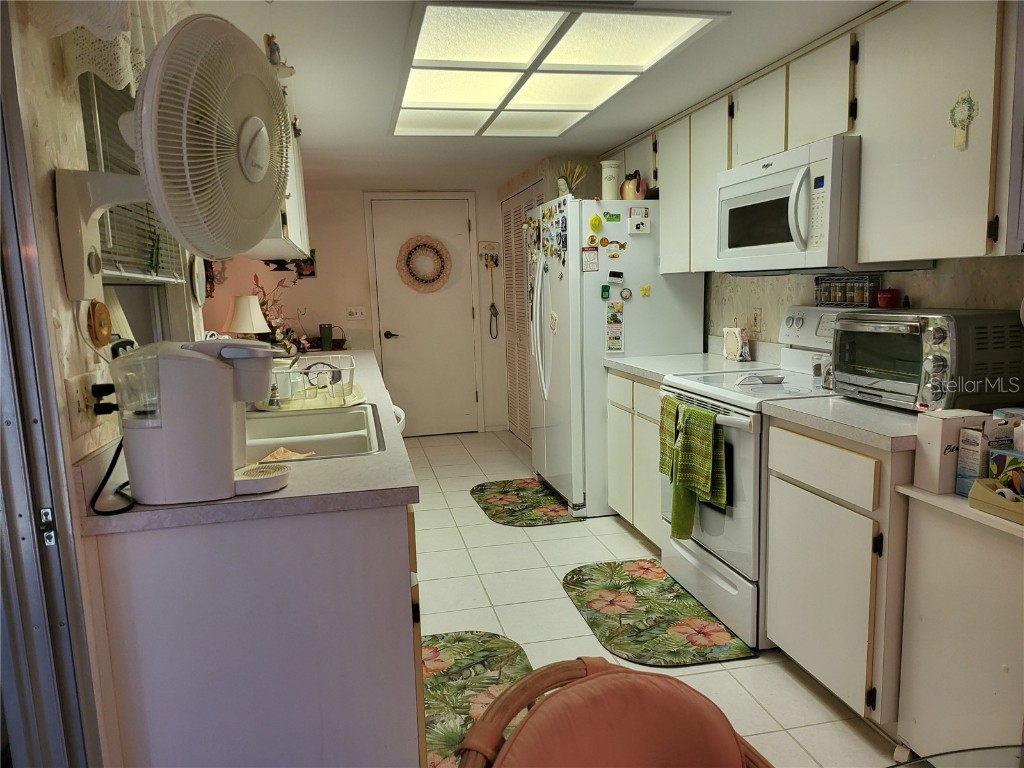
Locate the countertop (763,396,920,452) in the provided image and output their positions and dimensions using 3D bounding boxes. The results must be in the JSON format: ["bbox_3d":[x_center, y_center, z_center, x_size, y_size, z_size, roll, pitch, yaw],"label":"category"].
[{"bbox_3d":[1.171,0.097,2.071,0.630,0.039,0.580,-3,8,-12],"label":"countertop"}]

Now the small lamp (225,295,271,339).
[{"bbox_3d":[-1.893,-0.427,5.095,0.290,0.400,0.290,-3,8,-12],"label":"small lamp"}]

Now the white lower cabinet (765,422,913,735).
[{"bbox_3d":[1.187,0.548,2.167,0.610,0.868,0.555,-3,8,-12],"label":"white lower cabinet"}]

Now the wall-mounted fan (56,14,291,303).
[{"bbox_3d":[-0.626,-0.411,1.328,0.400,0.500,0.440,-1,8,1],"label":"wall-mounted fan"}]

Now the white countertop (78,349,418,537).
[{"bbox_3d":[-0.862,0.027,3.028,0.623,0.040,3.413,-3,8,-12],"label":"white countertop"}]

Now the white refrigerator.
[{"bbox_3d":[0.576,-0.182,4.291,0.825,1.705,0.915,-3,8,-12],"label":"white refrigerator"}]

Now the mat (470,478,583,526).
[{"bbox_3d":[0.056,0.710,4.364,0.547,0.012,0.955,-3,8,-12],"label":"mat"}]

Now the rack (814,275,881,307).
[{"bbox_3d":[1.296,-0.353,2.718,0.060,0.118,0.295,-3,8,-12],"label":"rack"}]

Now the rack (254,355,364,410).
[{"bbox_3d":[-0.769,-0.015,2.719,0.390,0.134,0.540,-3,8,-12],"label":"rack"}]

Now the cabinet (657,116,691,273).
[{"bbox_3d":[0.957,-0.939,3.609,0.310,0.740,0.375,-3,8,-12],"label":"cabinet"}]

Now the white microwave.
[{"bbox_3d":[1.119,-0.631,2.678,0.430,0.428,0.754,-3,8,-12],"label":"white microwave"}]

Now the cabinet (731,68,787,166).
[{"bbox_3d":[1.117,-1.043,2.830,0.310,0.330,0.375,-3,8,-12],"label":"cabinet"}]

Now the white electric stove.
[{"bbox_3d":[1.016,0.292,2.760,0.680,1.152,0.763,-3,8,-12],"label":"white electric stove"}]

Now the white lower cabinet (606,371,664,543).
[{"bbox_3d":[0.887,0.348,3.529,0.612,0.832,0.765,-3,8,-12],"label":"white lower cabinet"}]

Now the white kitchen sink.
[{"bbox_3d":[-0.622,0.214,2.009,0.507,0.183,0.795,-3,8,-12],"label":"white kitchen sink"}]

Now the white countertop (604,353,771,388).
[{"bbox_3d":[0.868,-0.084,3.472,0.630,0.040,0.770,-3,8,-12],"label":"white countertop"}]

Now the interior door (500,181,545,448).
[{"bbox_3d":[0.098,-0.495,5.598,0.040,1.992,1.280,-3,8,-12],"label":"interior door"}]

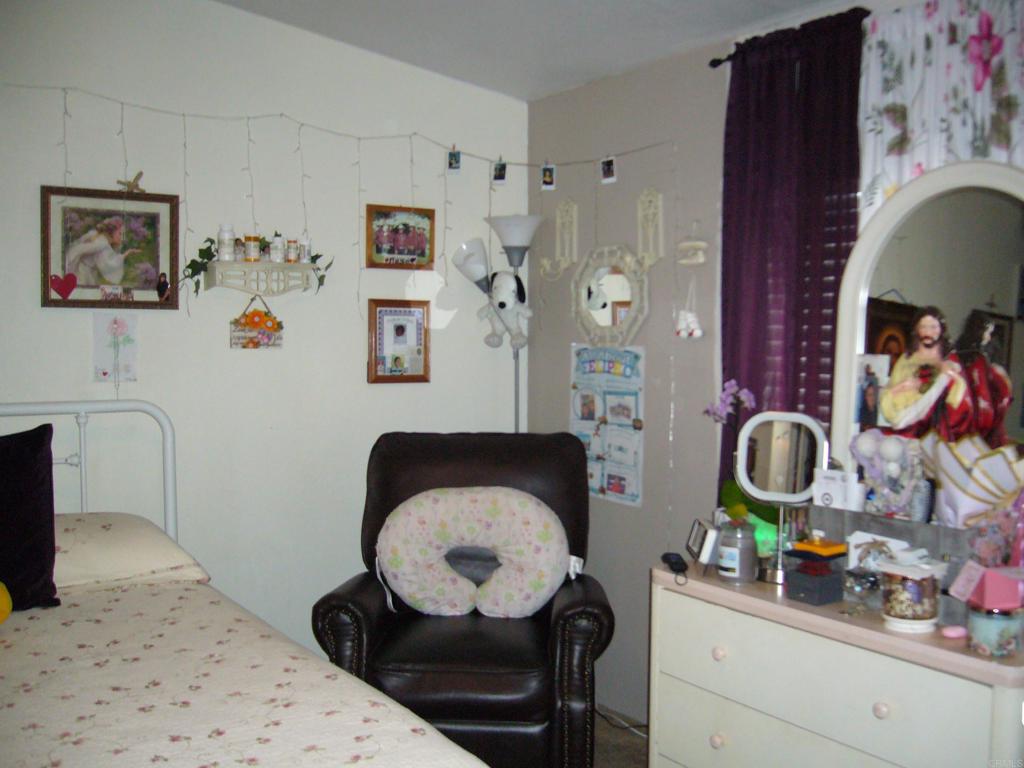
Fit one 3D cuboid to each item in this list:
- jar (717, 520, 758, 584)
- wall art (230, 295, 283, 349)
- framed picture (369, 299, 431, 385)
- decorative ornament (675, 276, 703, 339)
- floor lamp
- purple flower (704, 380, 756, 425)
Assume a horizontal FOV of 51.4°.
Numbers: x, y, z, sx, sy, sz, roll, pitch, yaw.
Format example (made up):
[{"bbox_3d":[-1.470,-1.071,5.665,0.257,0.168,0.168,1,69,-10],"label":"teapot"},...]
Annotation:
[{"bbox_3d":[0.609,0.448,2.864,0.108,0.156,0.108,0,3,0],"label":"jar"},{"bbox_3d":[-0.884,-0.219,3.722,0.186,0.185,0.030,-1,3,-34],"label":"wall art"},{"bbox_3d":[-0.427,-0.162,4.042,0.266,0.317,0.022,-1,3,-34],"label":"framed picture"},{"bbox_3d":[0.591,-0.255,3.553,0.050,0.206,0.085,-1,3,-34],"label":"decorative ornament"},{"bbox_3d":[-0.055,0.279,4.152,0.340,1.859,0.250,0,3,0],"label":"floor lamp"},{"bbox_3d":[0.642,0.054,3.130,0.140,0.125,0.110,1,3,12],"label":"purple flower"}]

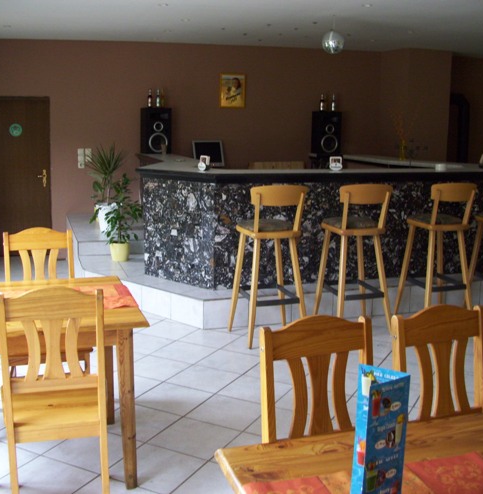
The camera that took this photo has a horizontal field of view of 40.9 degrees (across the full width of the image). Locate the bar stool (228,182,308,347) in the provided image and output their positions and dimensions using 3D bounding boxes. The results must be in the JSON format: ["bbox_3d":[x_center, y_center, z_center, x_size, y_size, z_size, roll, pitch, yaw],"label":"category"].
[{"bbox_3d":[0.214,0.123,4.888,0.475,1.150,0.480,-2,10,-19],"label":"bar stool"}]

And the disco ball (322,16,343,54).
[{"bbox_3d":[0.798,-1.826,5.600,0.190,0.330,0.190,2,10,0],"label":"disco ball"}]

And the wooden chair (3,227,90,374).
[{"bbox_3d":[-1.062,0.434,3.521,0.420,0.980,0.480,-2,11,-21],"label":"wooden chair"}]

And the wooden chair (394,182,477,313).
[{"bbox_3d":[1.668,0.046,5.488,0.475,1.150,0.480,-2,10,-16],"label":"wooden chair"}]

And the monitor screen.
[{"bbox_3d":[-0.367,-1.049,7.300,0.340,0.300,0.080,-2,-3,-20],"label":"monitor screen"}]

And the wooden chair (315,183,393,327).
[{"bbox_3d":[0.903,0.084,5.190,0.475,1.150,0.480,-2,10,-16],"label":"wooden chair"}]

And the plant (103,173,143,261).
[{"bbox_3d":[-1.227,-0.311,6.700,0.420,0.920,0.400,1,10,-5],"label":"plant"}]

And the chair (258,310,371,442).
[{"bbox_3d":[0.315,0.753,1.926,0.420,0.980,0.480,-2,11,-21],"label":"chair"}]

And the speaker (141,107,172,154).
[{"bbox_3d":[-0.962,-1.312,7.350,0.310,0.515,0.280,-1,11,-16],"label":"speaker"}]

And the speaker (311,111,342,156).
[{"bbox_3d":[0.983,-1.292,7.400,0.310,0.515,0.280,0,10,-6],"label":"speaker"}]

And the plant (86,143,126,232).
[{"bbox_3d":[-1.491,-0.630,7.150,0.440,1.050,0.420,1,10,-5],"label":"plant"}]

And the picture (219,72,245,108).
[{"bbox_3d":[-0.098,-1.913,7.913,0.325,0.450,0.030,0,10,-5],"label":"picture"}]

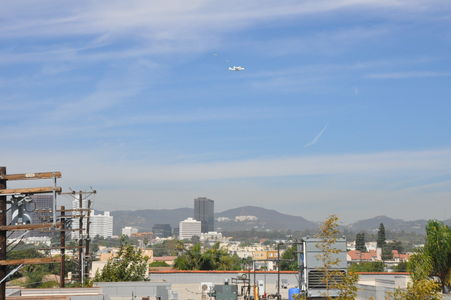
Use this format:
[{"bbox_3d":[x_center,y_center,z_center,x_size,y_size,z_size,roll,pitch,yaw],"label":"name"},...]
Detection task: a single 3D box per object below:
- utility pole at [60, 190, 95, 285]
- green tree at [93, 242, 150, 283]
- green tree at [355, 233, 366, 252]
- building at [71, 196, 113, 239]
[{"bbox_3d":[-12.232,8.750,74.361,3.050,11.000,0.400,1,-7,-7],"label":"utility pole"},{"bbox_3d":[-7.616,10.250,65.593,4.200,7.000,4.000,0,-7,0],"label":"green tree"},{"bbox_3d":[55.420,38.834,369.419,5.000,10.000,4.700,0,-7,0],"label":"green tree"},{"bbox_3d":[-202.197,106.657,1355.640,62.000,75.000,38.000,1,-7,-12],"label":"building"}]

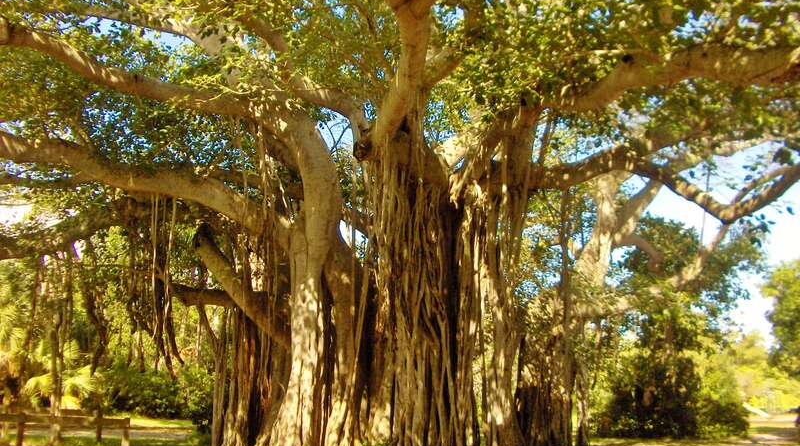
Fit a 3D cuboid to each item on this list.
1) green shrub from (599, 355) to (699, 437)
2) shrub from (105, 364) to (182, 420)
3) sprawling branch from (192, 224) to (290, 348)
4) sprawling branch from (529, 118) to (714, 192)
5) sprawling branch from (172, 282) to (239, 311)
[{"bbox_3d":[7.334,5.154,23.955,3.069,2.426,2.400,0,-11,0],"label":"green shrub"},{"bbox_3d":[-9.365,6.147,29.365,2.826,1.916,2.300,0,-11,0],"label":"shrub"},{"bbox_3d":[-3.181,1.240,16.269,1.967,2.502,1.000,0,-11,0],"label":"sprawling branch"},{"bbox_3d":[4.022,-1.246,14.722,3.377,1.394,1.200,0,-11,0],"label":"sprawling branch"},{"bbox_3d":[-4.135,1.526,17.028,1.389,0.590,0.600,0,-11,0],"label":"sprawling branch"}]

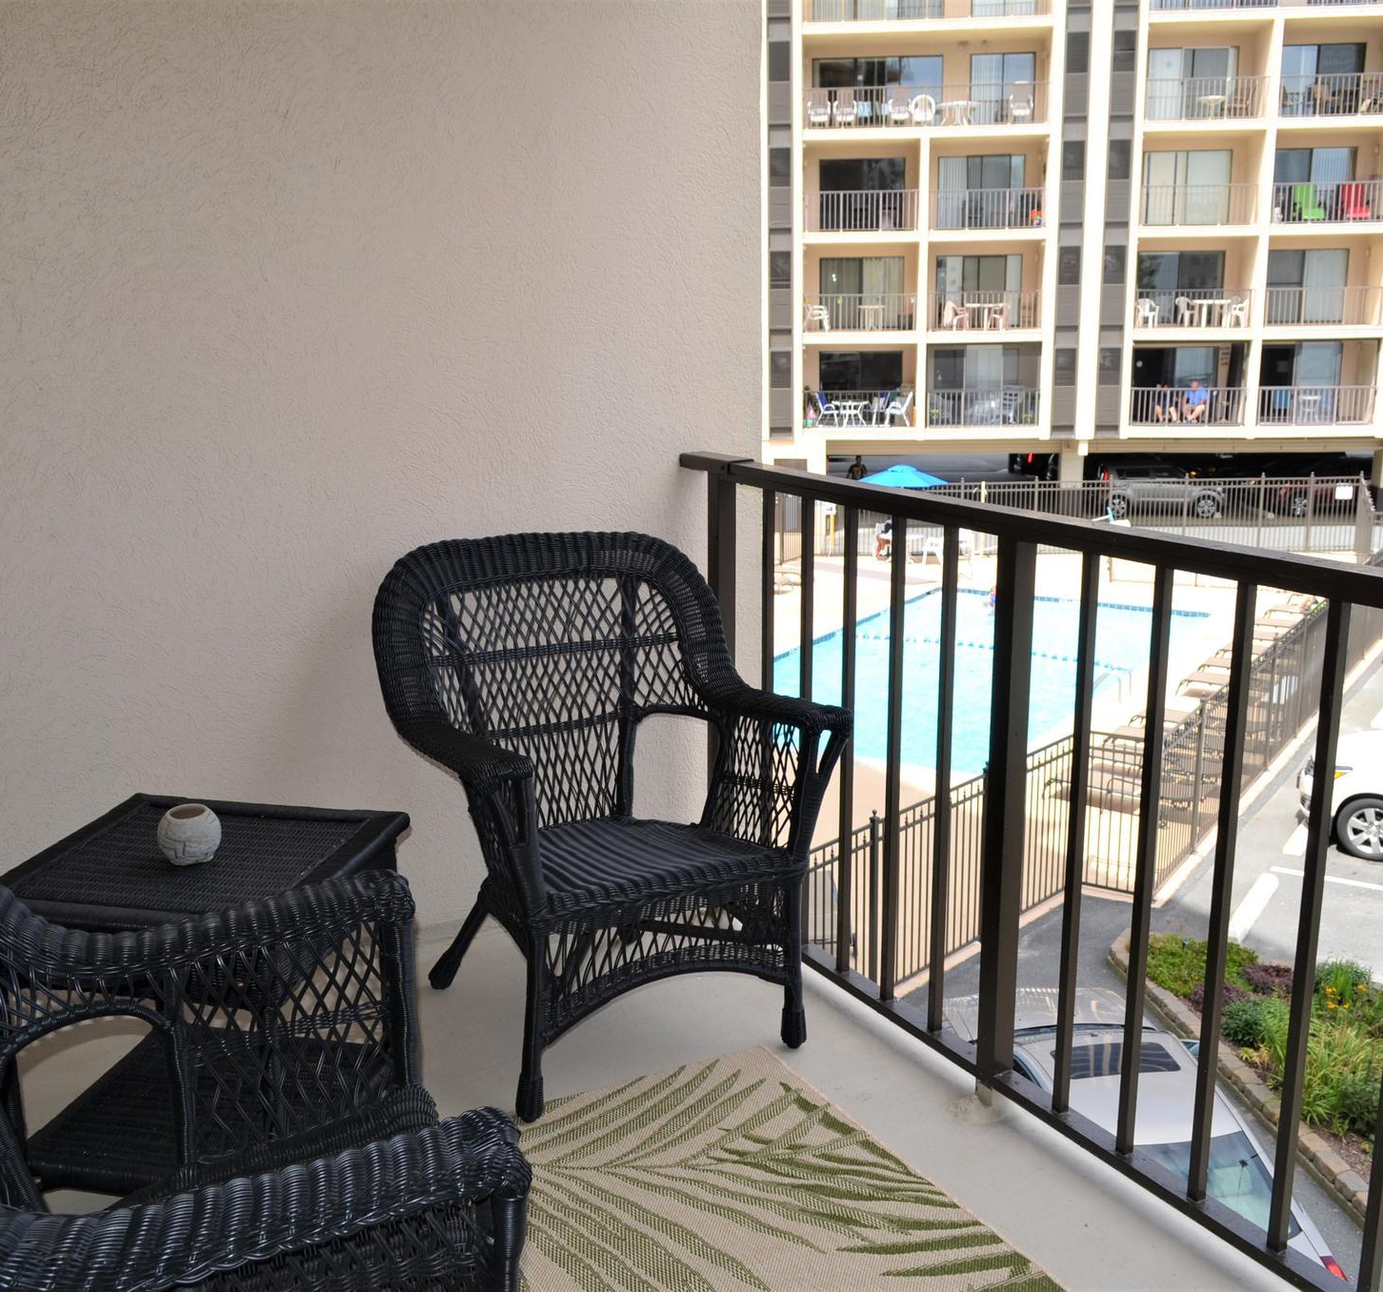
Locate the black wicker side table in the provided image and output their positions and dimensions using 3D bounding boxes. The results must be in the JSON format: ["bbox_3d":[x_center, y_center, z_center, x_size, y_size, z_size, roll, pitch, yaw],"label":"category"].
[{"bbox_3d":[-0.764,0.592,2.323,0.510,0.538,0.510,3,14,12],"label":"black wicker side table"}]

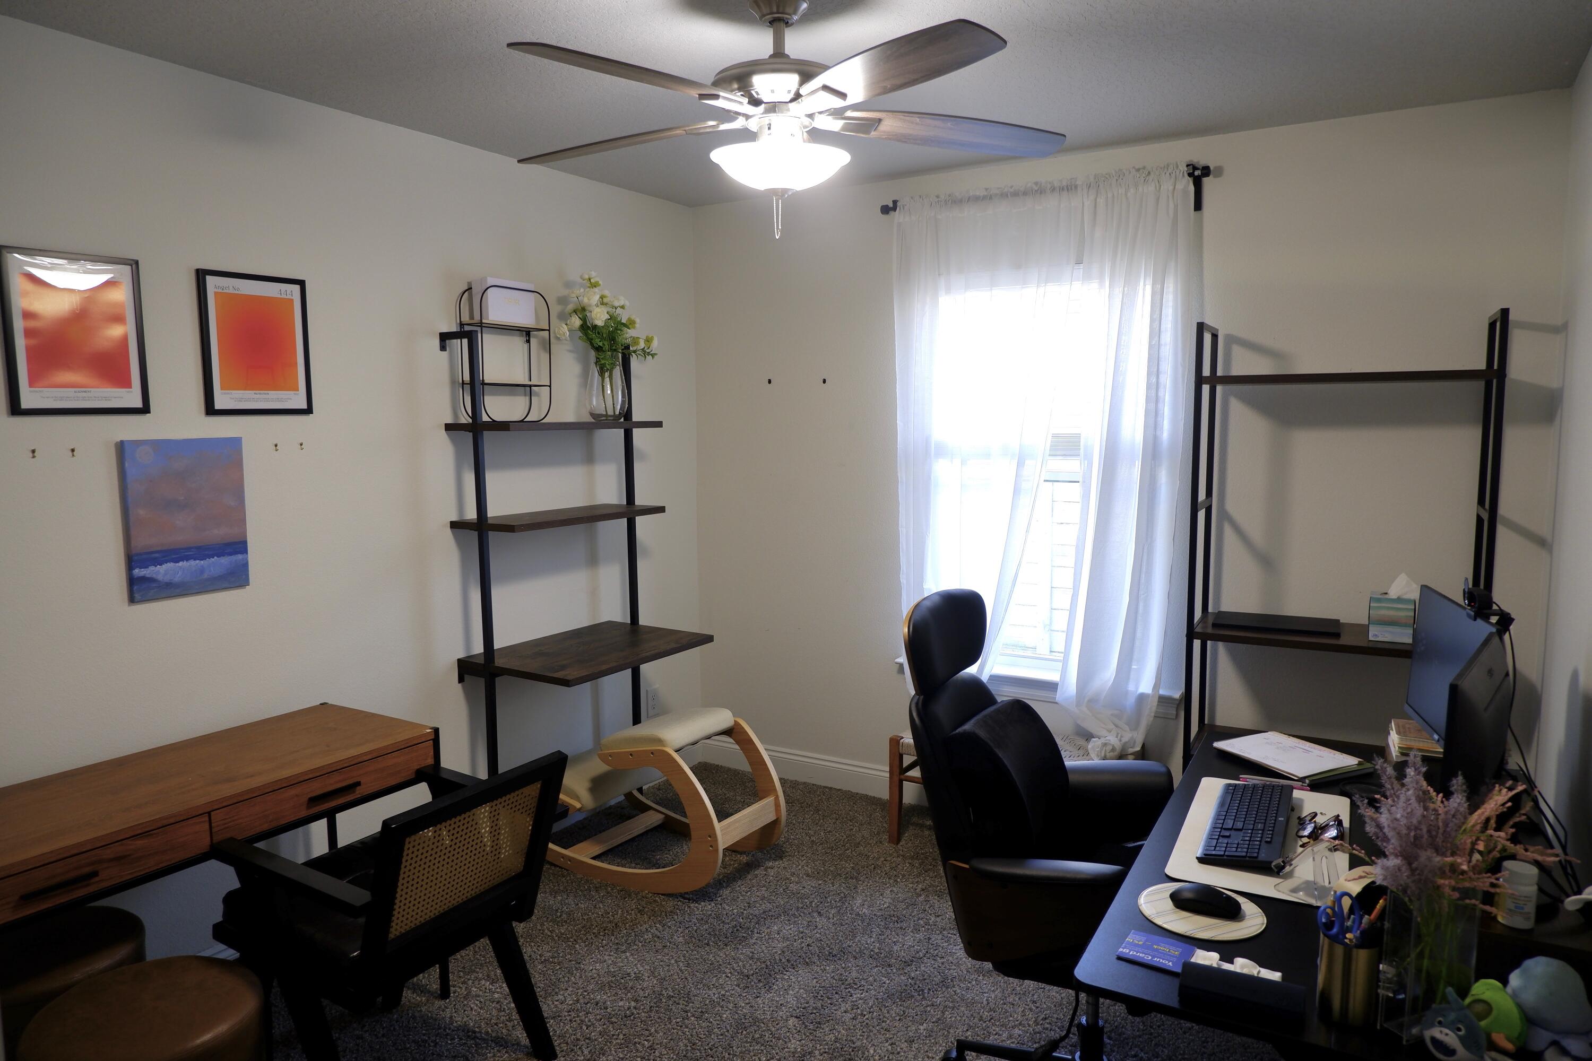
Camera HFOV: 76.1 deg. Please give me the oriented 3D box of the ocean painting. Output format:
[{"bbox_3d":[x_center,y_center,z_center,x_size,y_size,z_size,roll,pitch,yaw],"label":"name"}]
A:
[{"bbox_3d":[-1.582,-0.034,2.651,0.022,0.408,0.300,3,8,32],"label":"ocean painting"}]

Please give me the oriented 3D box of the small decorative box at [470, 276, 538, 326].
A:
[{"bbox_3d":[-0.990,-0.772,3.447,0.079,0.134,0.208,3,8,32],"label":"small decorative box"}]

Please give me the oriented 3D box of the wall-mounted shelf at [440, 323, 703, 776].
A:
[{"bbox_3d":[-0.722,0.253,3.584,0.535,1.850,0.767,3,8,32],"label":"wall-mounted shelf"}]

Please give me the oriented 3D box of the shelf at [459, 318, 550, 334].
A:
[{"bbox_3d":[-0.982,-0.696,3.459,0.107,0.017,0.304,3,8,32],"label":"shelf"}]

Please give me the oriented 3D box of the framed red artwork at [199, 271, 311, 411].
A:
[{"bbox_3d":[-1.474,-0.505,2.784,0.020,0.378,0.302,3,8,32],"label":"framed red artwork"}]

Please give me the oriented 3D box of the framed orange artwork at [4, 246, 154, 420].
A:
[{"bbox_3d":[-1.706,-0.464,2.412,0.020,0.380,0.297,3,8,32],"label":"framed orange artwork"}]

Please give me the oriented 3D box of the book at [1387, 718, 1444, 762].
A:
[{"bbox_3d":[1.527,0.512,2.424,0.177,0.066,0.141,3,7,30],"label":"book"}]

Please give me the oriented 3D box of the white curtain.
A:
[{"bbox_3d":[0.844,-0.217,3.649,1.074,2.005,0.141,3,7,30],"label":"white curtain"}]

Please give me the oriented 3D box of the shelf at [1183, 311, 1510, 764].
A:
[{"bbox_3d":[1.633,0.286,3.118,0.785,1.833,0.389,3,7,30],"label":"shelf"}]

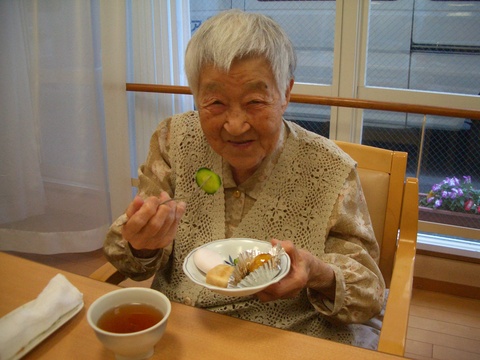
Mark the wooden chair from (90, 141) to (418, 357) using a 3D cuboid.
[{"bbox_3d":[0.077,0.372,1.128,0.560,0.820,0.600,8,19,20],"label":"wooden chair"}]

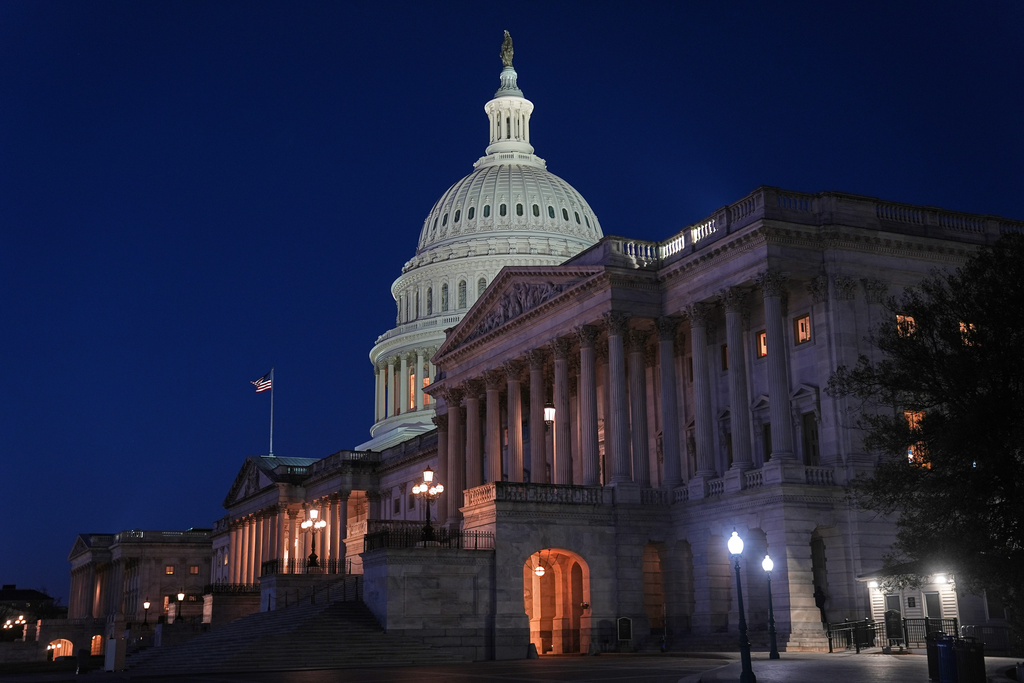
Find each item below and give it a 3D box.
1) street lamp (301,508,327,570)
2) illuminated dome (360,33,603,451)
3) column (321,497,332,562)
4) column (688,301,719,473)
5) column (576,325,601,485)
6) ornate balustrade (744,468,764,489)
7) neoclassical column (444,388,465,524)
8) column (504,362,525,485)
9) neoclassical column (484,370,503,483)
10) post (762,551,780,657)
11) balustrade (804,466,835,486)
[{"bbox_3d":[-12.573,12.431,82.836,1.650,3.800,1.650,6,-15,-25],"label":"street lamp"},{"bbox_3d":[-0.056,-14.806,184.300,41.331,63.523,41.331,6,-15,-26],"label":"illuminated dome"},{"bbox_3d":[-20.924,21.993,146.545,1.250,9.250,1.250,6,-15,-25],"label":"column"},{"bbox_3d":[9.946,2.705,68.343,1.040,9.182,1.040,-1,-14,0],"label":"column"},{"bbox_3d":[4.229,3.689,71.289,1.220,9.157,1.220,-1,-14,0],"label":"column"},{"bbox_3d":[12.099,6.706,63.659,0.420,0.880,1.870,6,-15,-25],"label":"ornate balustrade"},{"bbox_3d":[-3.951,7.952,90.019,1.250,9.250,1.250,6,-15,-25],"label":"neoclassical column"},{"bbox_3d":[0.214,5.908,80.489,1.040,9.182,1.040,6,-15,-26],"label":"column"},{"bbox_3d":[-1.145,6.429,82.122,1.220,9.157,1.220,-1,-14,0],"label":"neoclassical column"},{"bbox_3d":[9.780,10.046,49.590,0.420,3.848,0.420,-1,-14,0],"label":"post"},{"bbox_3d":[14.558,6.337,61.613,1.751,0.937,0.380,6,-15,-26],"label":"balustrade"}]

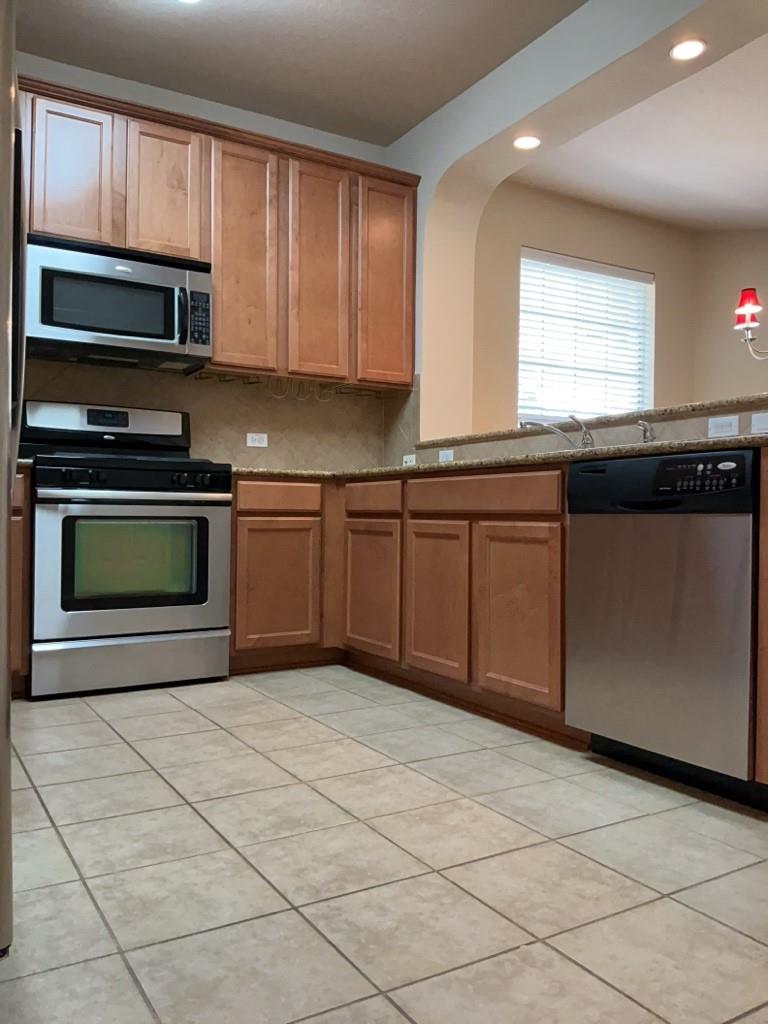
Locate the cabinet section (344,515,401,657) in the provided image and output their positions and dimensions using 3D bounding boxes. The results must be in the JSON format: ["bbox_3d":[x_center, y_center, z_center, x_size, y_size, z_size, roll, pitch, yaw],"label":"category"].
[{"bbox_3d":[0.186,0.320,3.559,0.560,0.572,0.469,1,0,-31],"label":"cabinet section"}]

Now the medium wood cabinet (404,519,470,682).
[{"bbox_3d":[0.438,0.321,3.136,0.560,0.572,0.410,1,0,-31],"label":"medium wood cabinet"}]

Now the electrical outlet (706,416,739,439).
[{"bbox_3d":[1.117,-0.280,2.634,0.012,0.068,0.116,1,0,-31],"label":"electrical outlet"}]

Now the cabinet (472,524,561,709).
[{"bbox_3d":[0.673,0.322,2.743,0.560,0.572,0.409,1,0,-31],"label":"cabinet"}]

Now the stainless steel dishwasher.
[{"bbox_3d":[0.960,0.255,2.272,0.600,0.791,0.606,1,0,-31],"label":"stainless steel dishwasher"}]

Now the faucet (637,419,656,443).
[{"bbox_3d":[0.913,-0.248,2.792,0.085,0.134,0.050,1,0,-31],"label":"faucet"}]

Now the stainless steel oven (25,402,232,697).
[{"bbox_3d":[-1.123,0.113,3.412,0.758,1.181,0.690,1,0,-31],"label":"stainless steel oven"}]

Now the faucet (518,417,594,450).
[{"bbox_3d":[0.650,-0.271,2.961,0.375,0.176,0.080,1,0,-31],"label":"faucet"}]

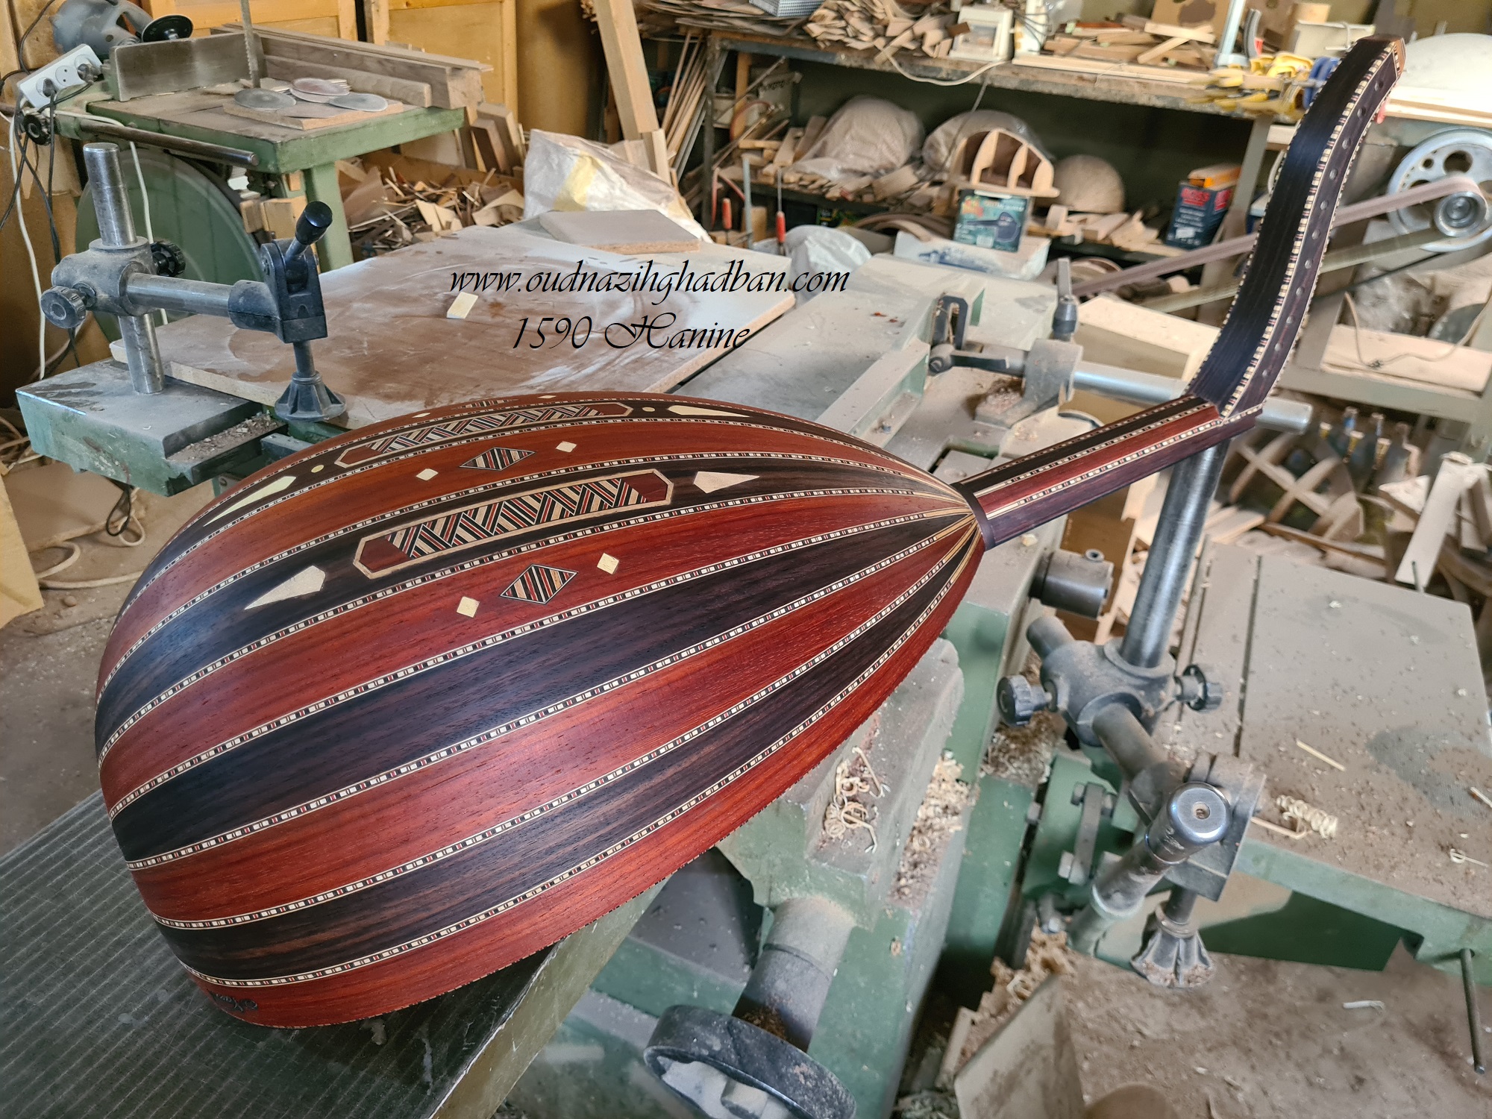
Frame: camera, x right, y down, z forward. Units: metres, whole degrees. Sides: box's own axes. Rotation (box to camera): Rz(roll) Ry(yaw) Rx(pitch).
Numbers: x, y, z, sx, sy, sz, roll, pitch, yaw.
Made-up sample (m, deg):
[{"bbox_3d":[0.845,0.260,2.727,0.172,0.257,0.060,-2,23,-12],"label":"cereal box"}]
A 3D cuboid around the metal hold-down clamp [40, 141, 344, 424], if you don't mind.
[{"bbox_3d":[-0.513,-0.255,1.064,0.310,0.249,0.160,9,29,7],"label":"metal hold-down clamp"}]

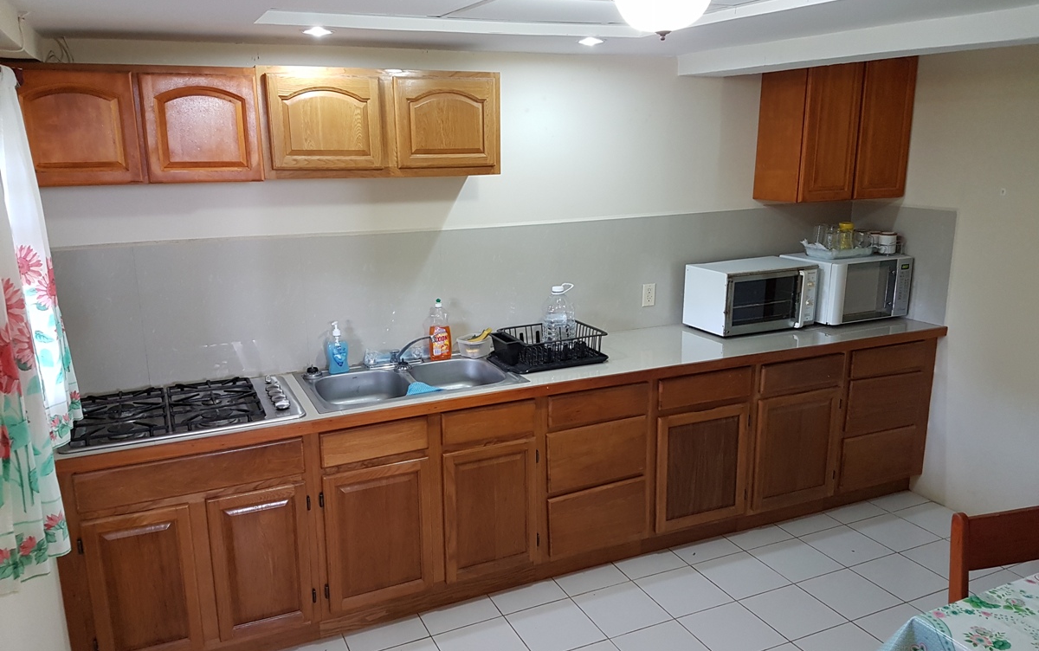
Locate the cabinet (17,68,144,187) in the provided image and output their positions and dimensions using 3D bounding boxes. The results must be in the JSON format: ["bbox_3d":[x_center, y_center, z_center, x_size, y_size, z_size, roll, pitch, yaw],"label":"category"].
[{"bbox_3d":[-1.472,-0.664,2.637,0.348,0.369,0.309,-6,14,-24],"label":"cabinet"}]

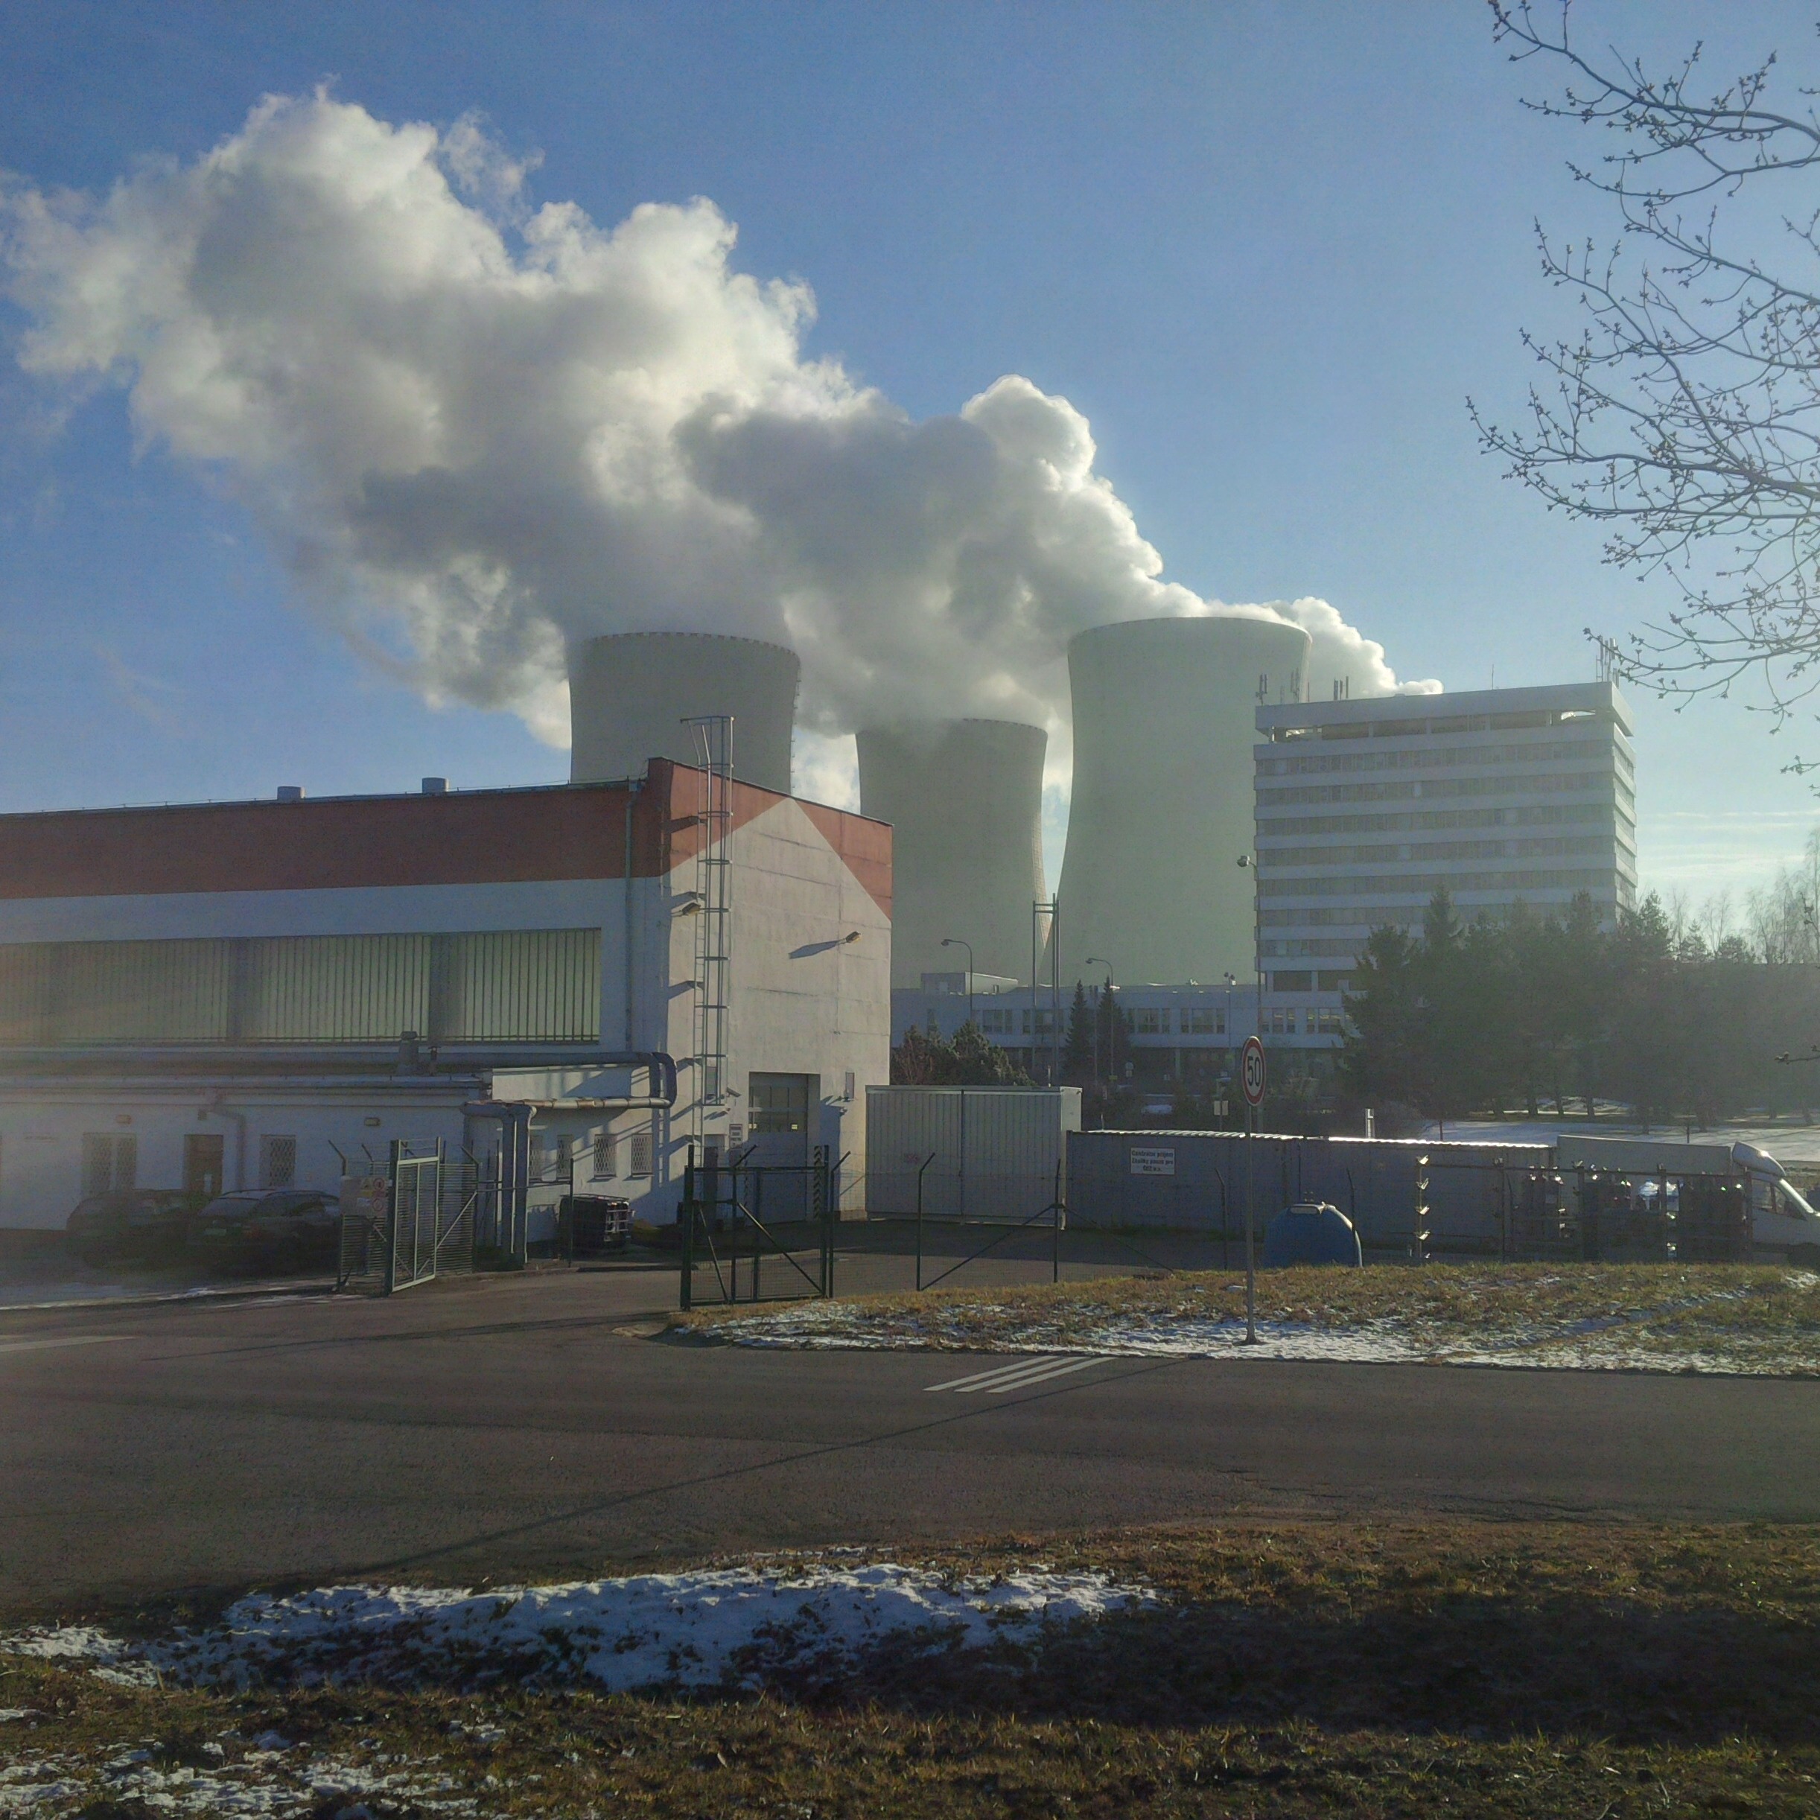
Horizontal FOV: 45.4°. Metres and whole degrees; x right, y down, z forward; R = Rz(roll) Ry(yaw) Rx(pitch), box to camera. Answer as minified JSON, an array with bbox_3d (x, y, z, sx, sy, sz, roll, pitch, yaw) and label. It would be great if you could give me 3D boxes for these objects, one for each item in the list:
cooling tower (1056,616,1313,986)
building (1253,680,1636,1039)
[{"bbox_3d":[95.003,-14.122,736.425,130.700,154.800,130.700,0,-4,0],"label":"cooling tower"},{"bbox_3d":[58.079,-0.765,234.525,37.100,42.160,20.000,-2,-5,24],"label":"building"}]

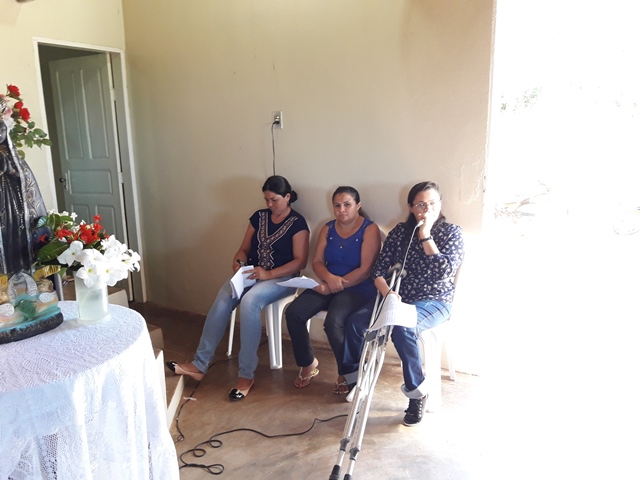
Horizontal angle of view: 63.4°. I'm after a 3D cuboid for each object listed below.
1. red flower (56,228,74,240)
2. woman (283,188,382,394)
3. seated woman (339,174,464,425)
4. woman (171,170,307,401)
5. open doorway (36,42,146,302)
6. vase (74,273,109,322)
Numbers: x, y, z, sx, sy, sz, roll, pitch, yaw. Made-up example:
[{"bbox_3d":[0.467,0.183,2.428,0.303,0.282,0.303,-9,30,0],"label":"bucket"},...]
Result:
[{"bbox_3d":[-1.072,-0.023,2.180,0.075,0.055,0.065,-7,14,-26],"label":"red flower"},{"bbox_3d":[0.116,0.280,3.078,0.521,1.180,0.477,7,15,32],"label":"woman"},{"bbox_3d":[0.507,0.300,2.822,0.547,1.240,0.524,7,15,32],"label":"seated woman"},{"bbox_3d":[-0.426,0.238,3.164,0.541,1.240,0.857,10,17,41],"label":"woman"},{"bbox_3d":[-1.807,-0.412,4.135,0.140,2.135,0.765,6,14,29],"label":"open doorway"},{"bbox_3d":[-0.945,0.227,2.136,0.135,0.200,0.135,-6,14,-23],"label":"vase"}]

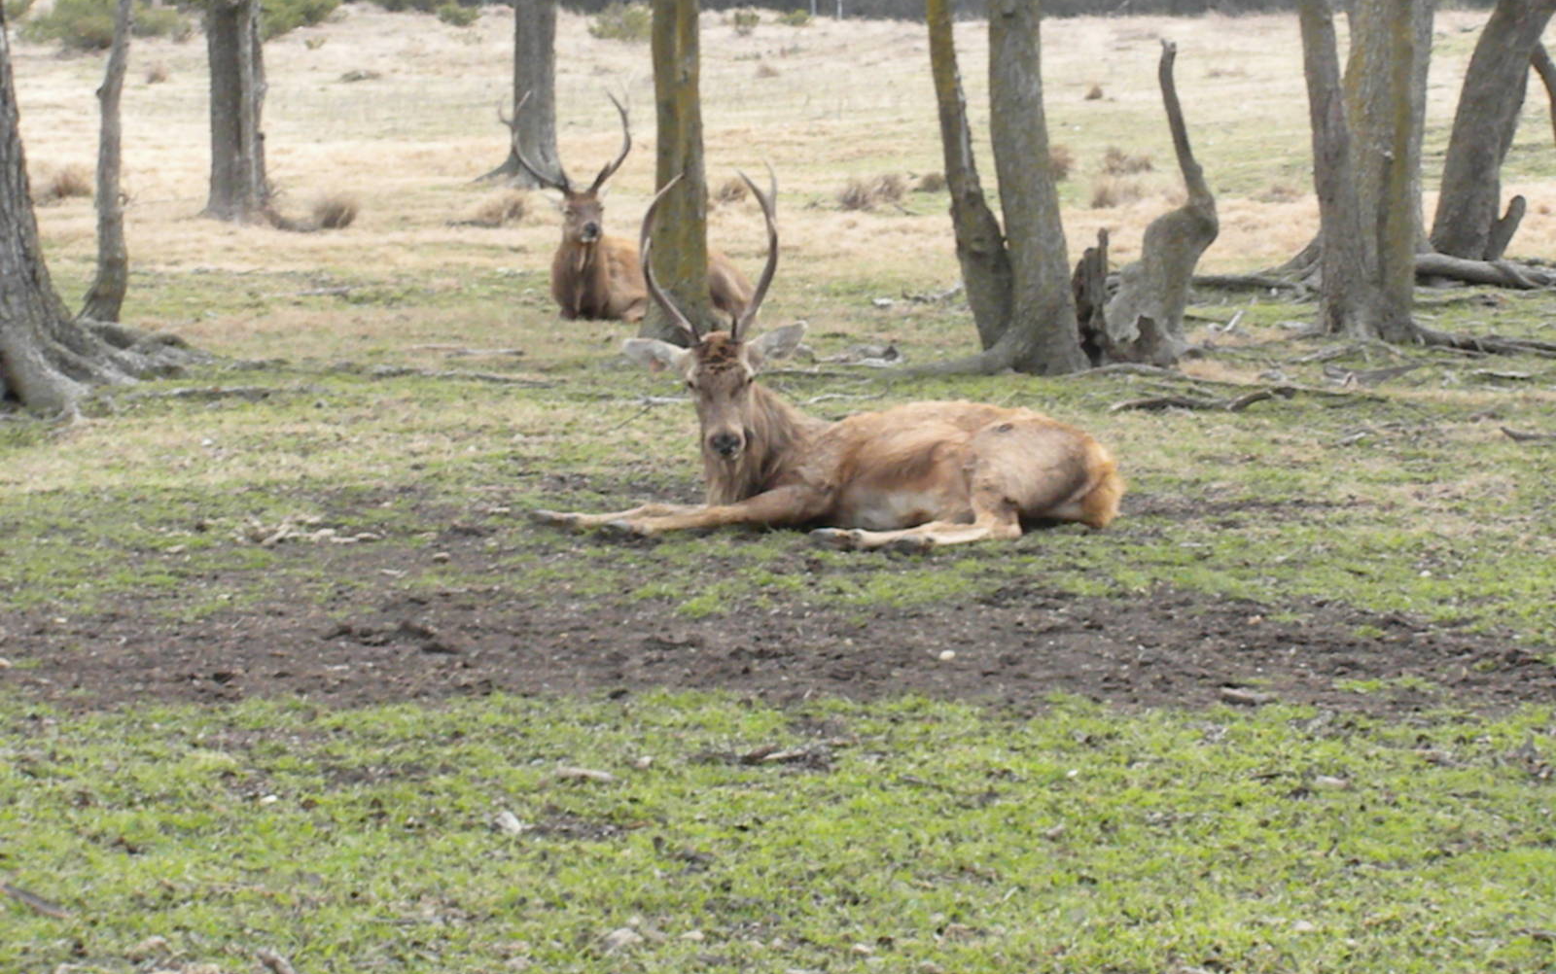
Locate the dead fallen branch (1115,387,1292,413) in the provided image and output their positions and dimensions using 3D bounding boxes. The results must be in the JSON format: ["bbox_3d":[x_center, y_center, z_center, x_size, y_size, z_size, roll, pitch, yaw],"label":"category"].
[{"bbox_3d":[1.577,-0.325,19.810,0.720,0.090,0.200,-2,6,-17],"label":"dead fallen branch"}]

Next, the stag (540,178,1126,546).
[{"bbox_3d":[0.150,-0.391,15.584,1.660,1.030,0.900,-1,6,-10],"label":"stag"}]

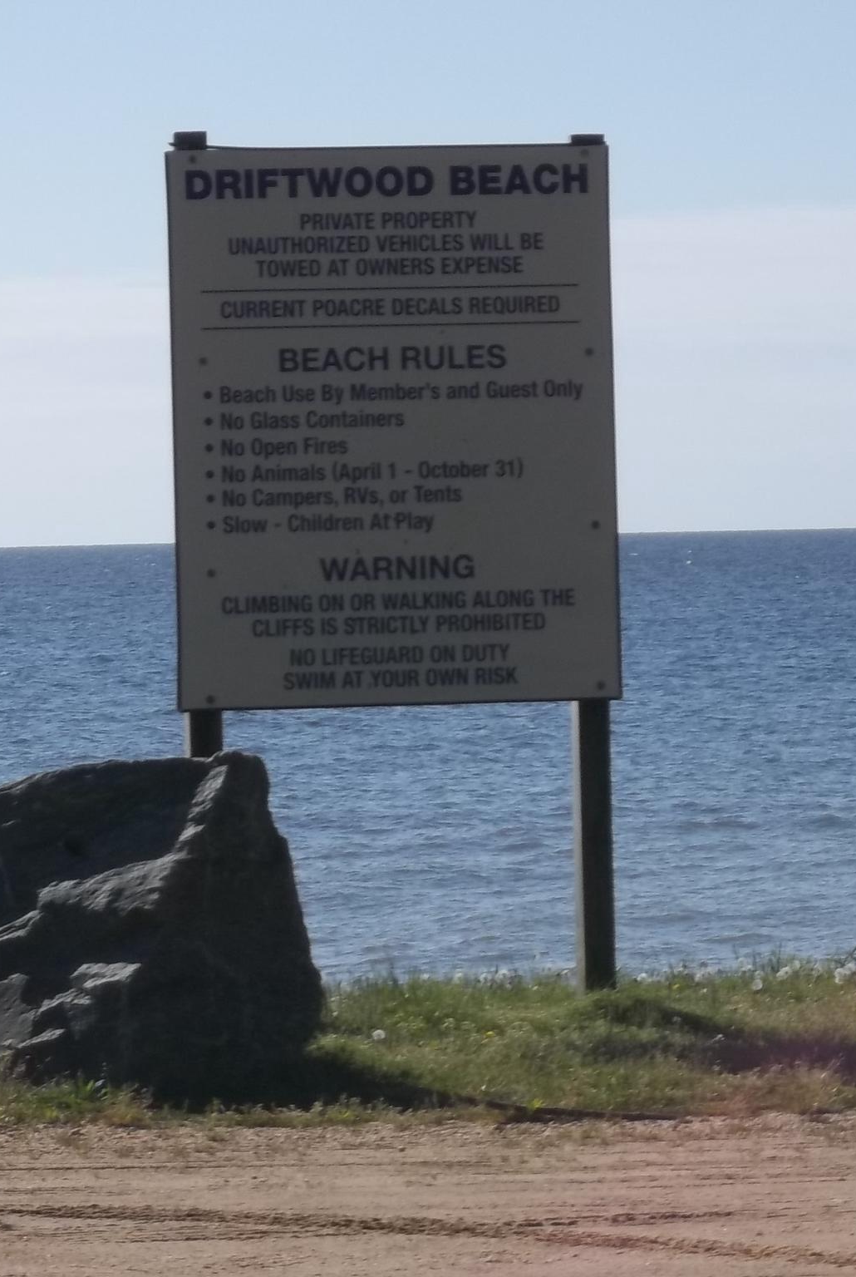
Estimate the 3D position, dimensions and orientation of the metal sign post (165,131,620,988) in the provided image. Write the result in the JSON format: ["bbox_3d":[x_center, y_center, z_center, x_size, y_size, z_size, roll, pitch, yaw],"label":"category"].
[{"bbox_3d":[-0.084,-0.200,18.250,1.225,2.376,0.110,-1,1,-11],"label":"metal sign post"}]

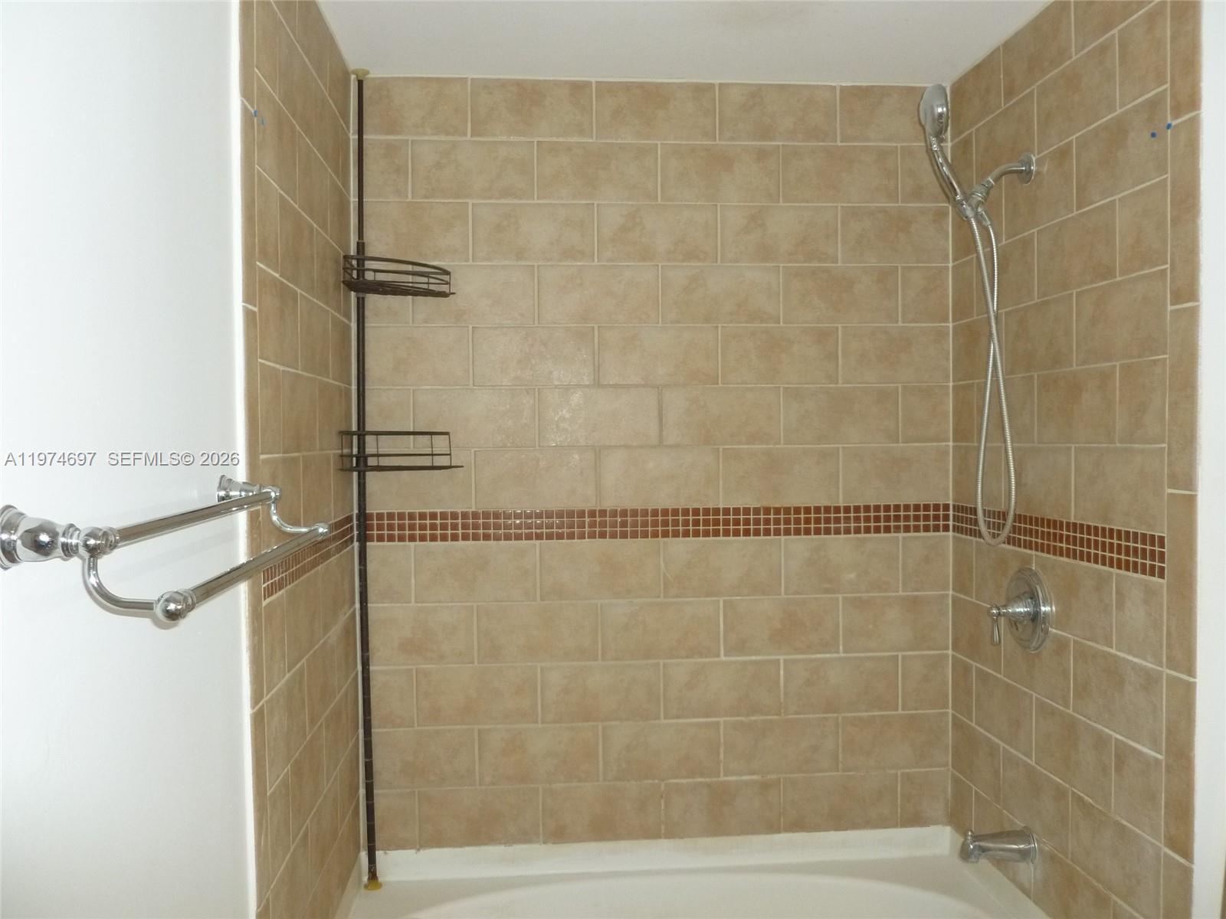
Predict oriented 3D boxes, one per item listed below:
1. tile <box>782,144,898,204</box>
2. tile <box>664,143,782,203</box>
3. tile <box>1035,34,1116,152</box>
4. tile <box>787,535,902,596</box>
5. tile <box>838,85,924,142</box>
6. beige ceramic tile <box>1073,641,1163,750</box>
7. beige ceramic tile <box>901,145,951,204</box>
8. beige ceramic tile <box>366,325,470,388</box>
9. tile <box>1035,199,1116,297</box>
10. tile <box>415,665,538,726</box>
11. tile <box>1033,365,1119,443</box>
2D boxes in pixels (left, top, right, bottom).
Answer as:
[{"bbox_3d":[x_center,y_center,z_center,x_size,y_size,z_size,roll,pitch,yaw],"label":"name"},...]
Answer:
[{"bbox_3d":[0.575,-0.724,2.515,0.303,0.148,0.010,-1,1,-5],"label":"tile"},{"bbox_3d":[0.269,-0.720,2.489,0.303,0.148,0.010,-1,1,-5],"label":"tile"},{"bbox_3d":[0.918,-0.715,1.966,0.010,0.148,0.295,-1,1,-5],"label":"tile"},{"bbox_3d":[0.580,0.270,2.513,0.298,0.145,0.010,-1,1,-5],"label":"tile"},{"bbox_3d":[0.718,-0.883,2.536,0.291,0.145,0.010,-1,1,-5],"label":"tile"},{"bbox_3d":[0.927,0.430,1.822,0.010,0.145,0.285,-1,1,-4],"label":"beige ceramic tile"},{"bbox_3d":[0.797,-0.727,2.538,0.134,0.149,0.010,-1,1,-5],"label":"beige ceramic tile"},{"bbox_3d":[-0.483,-0.249,2.413,0.269,0.143,0.010,-1,1,-5],"label":"beige ceramic tile"},{"bbox_3d":[0.921,-0.409,1.970,0.010,0.149,0.298,-1,1,-5],"label":"tile"},{"bbox_3d":[-0.340,0.587,2.469,0.304,0.149,0.010,-1,1,-5],"label":"tile"},{"bbox_3d":[0.913,-0.103,1.953,0.010,0.145,0.295,-1,1,-5],"label":"tile"}]

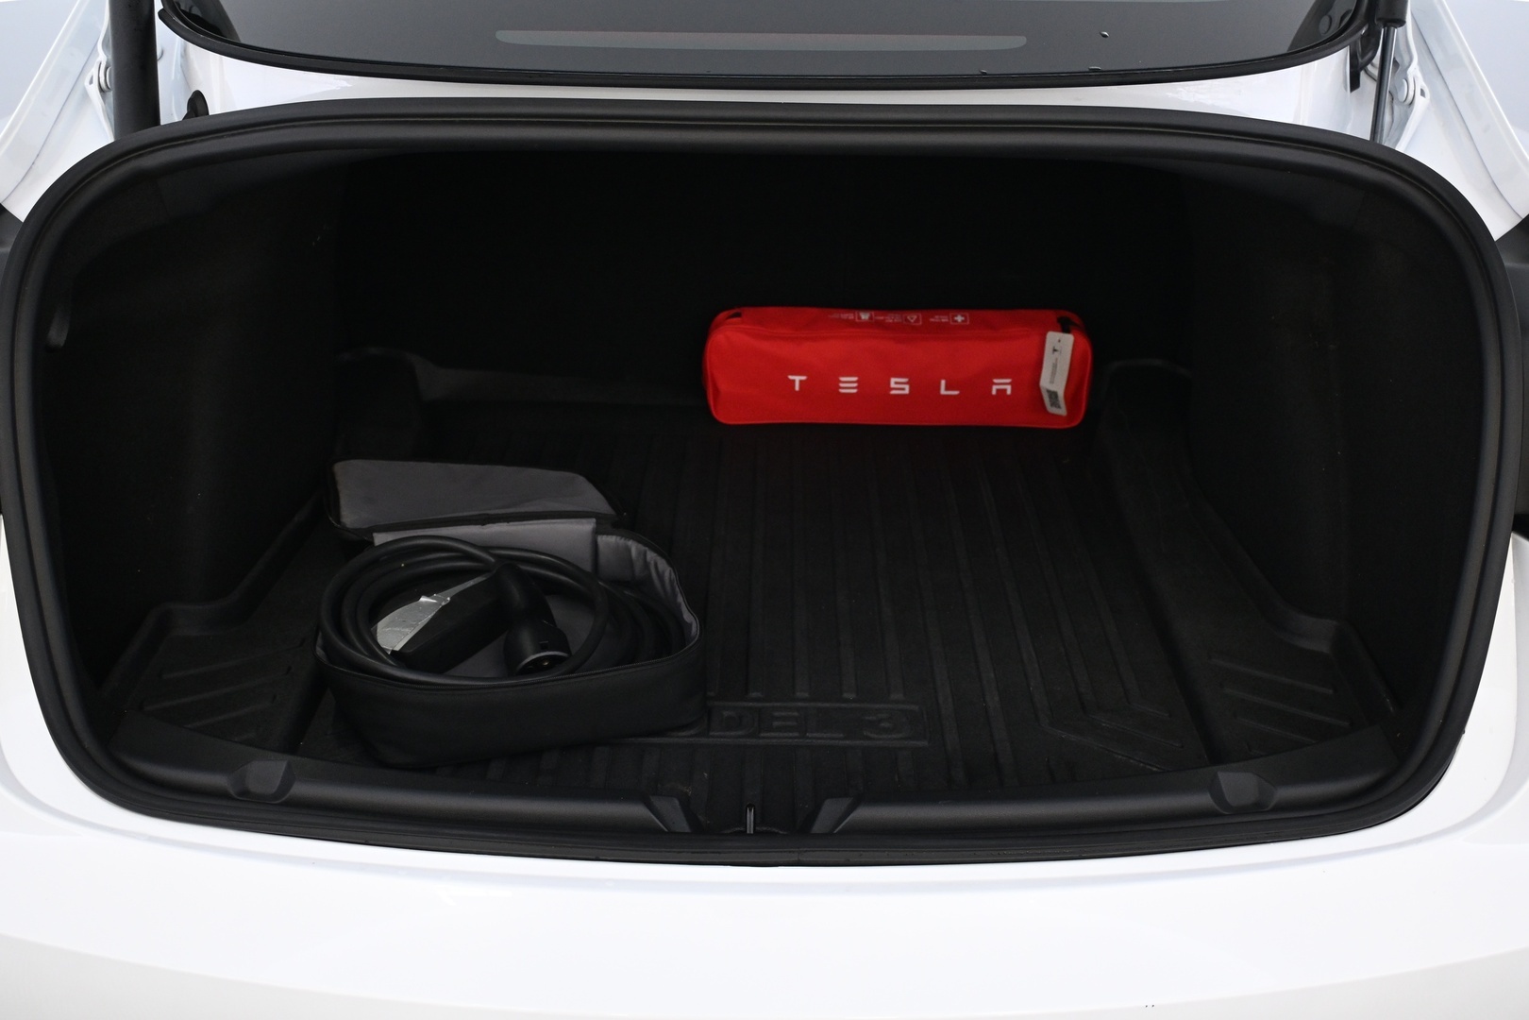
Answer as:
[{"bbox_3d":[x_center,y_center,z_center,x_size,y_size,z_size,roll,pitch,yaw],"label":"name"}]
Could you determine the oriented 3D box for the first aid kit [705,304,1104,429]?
[{"bbox_3d":[0.162,-0.175,2.135,0.470,0.126,0.087,1,25,0],"label":"first aid kit"}]

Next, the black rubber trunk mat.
[{"bbox_3d":[-0.006,0.015,1.779,1.087,0.073,0.961,1,25,0],"label":"black rubber trunk mat"}]

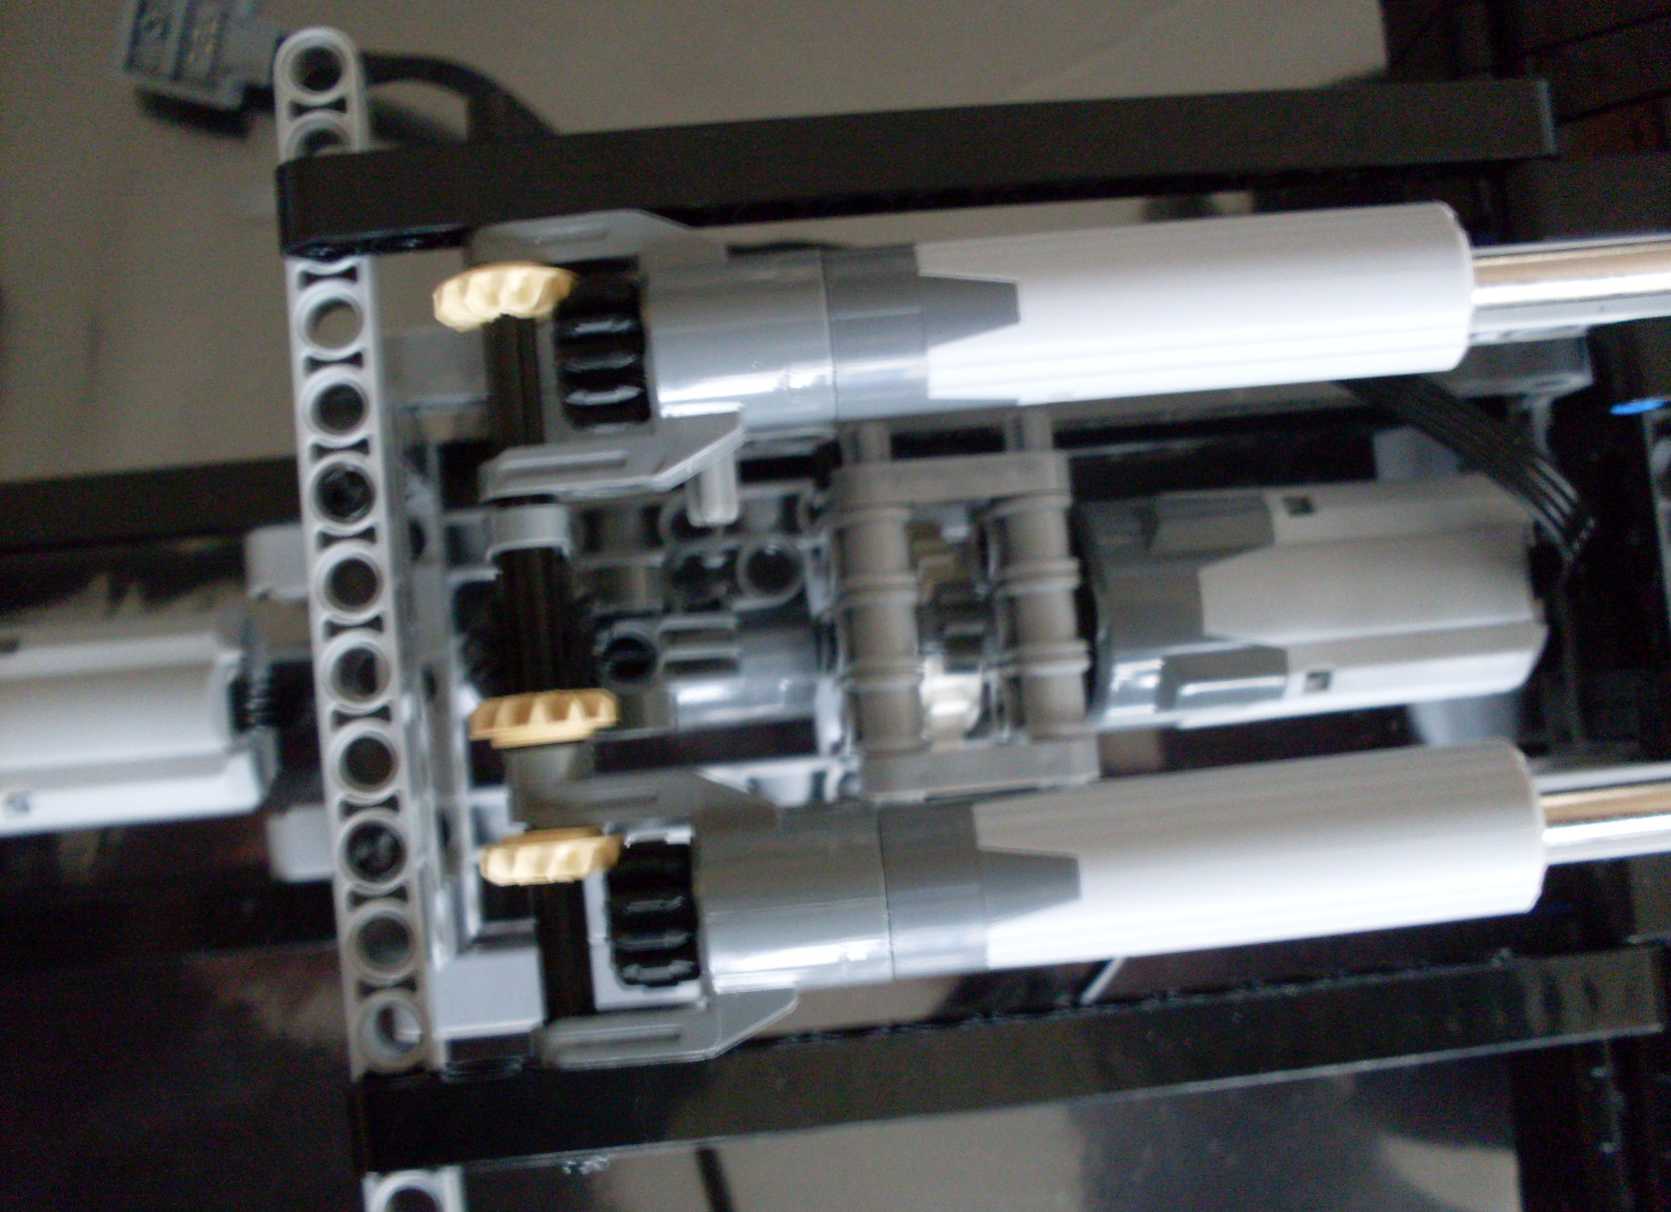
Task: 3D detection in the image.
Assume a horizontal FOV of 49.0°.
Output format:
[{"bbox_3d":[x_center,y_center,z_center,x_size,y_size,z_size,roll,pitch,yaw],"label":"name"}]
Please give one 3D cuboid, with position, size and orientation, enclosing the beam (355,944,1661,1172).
[{"bbox_3d":[0.017,0.039,0.162,0.119,0.008,0.008,-5,86,-5],"label":"beam"}]

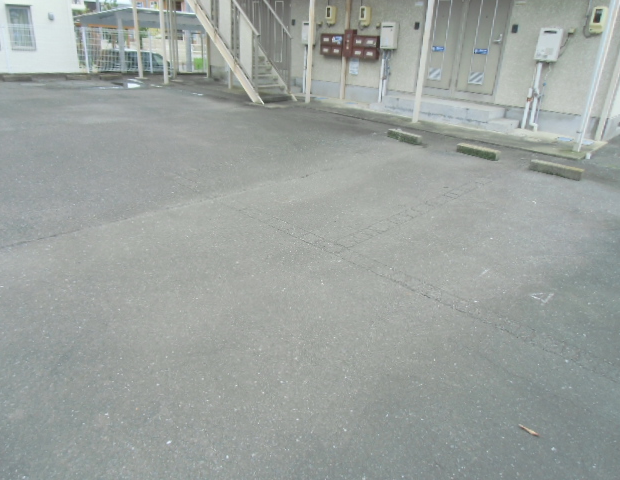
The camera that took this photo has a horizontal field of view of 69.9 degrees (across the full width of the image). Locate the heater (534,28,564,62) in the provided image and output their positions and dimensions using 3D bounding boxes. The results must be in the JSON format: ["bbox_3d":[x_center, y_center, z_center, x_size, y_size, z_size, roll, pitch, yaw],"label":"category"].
[{"bbox_3d":[4.328,-3.509,7.977,0.355,0.520,0.165,22,30,36],"label":"heater"}]

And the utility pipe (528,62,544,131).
[{"bbox_3d":[4.021,-2.540,7.864,0.110,1.130,0.090,23,31,37],"label":"utility pipe"}]

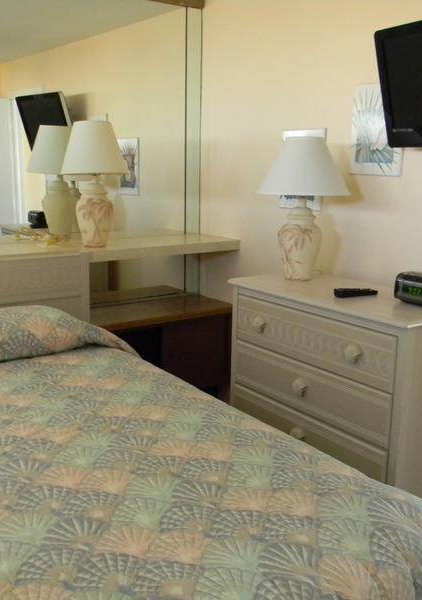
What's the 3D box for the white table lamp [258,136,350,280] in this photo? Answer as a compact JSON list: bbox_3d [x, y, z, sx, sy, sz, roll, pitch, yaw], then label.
[{"bbox_3d":[0.391,-0.388,2.826,0.395,0.612,0.395,1,12,0],"label":"white table lamp"}]

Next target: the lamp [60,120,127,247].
[{"bbox_3d":[-0.555,-0.549,3.083,0.315,0.583,0.315,1,12,0],"label":"lamp"}]

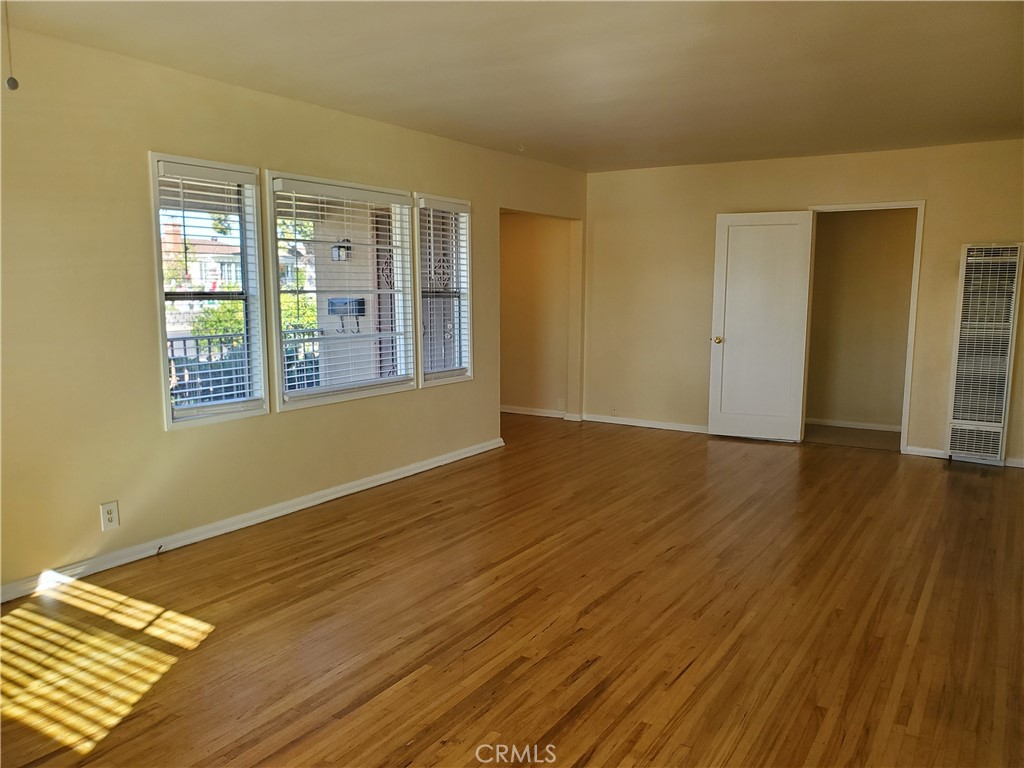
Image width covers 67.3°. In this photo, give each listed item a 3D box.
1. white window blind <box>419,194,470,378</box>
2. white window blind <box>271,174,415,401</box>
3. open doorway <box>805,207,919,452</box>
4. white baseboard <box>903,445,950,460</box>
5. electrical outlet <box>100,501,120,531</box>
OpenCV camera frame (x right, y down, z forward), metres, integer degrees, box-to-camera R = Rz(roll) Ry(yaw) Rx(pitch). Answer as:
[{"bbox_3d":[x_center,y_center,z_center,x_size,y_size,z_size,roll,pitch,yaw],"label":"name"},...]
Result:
[{"bbox_3d":[-0.519,-0.711,5.848,0.065,1.304,0.599,5,9,34],"label":"white window blind"},{"bbox_3d":[-1.090,-0.594,5.039,0.110,1.382,1.241,5,9,34],"label":"white window blind"},{"bbox_3d":[2.922,-0.443,6.520,0.818,1.995,0.120,5,9,34],"label":"open doorway"},{"bbox_3d":[3.401,0.554,6.303,0.327,0.075,0.018,5,9,34],"label":"white baseboard"},{"bbox_3d":[-1.983,0.647,3.792,0.008,0.133,0.087,5,9,34],"label":"electrical outlet"}]

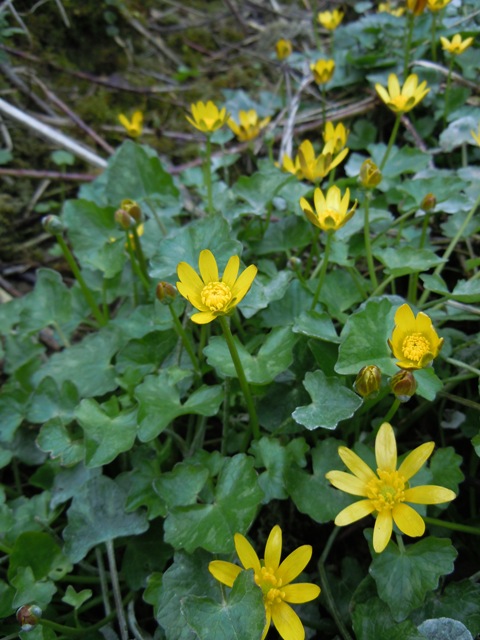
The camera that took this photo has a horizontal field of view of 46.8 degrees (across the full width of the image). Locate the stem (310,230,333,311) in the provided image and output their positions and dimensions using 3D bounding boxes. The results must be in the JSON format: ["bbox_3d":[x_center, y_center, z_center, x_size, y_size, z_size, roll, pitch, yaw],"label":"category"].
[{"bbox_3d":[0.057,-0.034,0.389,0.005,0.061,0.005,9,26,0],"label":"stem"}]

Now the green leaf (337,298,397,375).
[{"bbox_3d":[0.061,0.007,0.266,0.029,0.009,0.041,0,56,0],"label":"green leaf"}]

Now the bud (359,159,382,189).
[{"bbox_3d":[0.066,-0.074,0.280,0.011,0.015,0.011,0,39,0],"label":"bud"}]

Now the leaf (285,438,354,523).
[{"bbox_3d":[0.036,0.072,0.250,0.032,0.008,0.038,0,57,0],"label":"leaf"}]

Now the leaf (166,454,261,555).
[{"bbox_3d":[-0.009,0.063,0.190,0.027,0.011,0.039,35,63,19],"label":"leaf"}]

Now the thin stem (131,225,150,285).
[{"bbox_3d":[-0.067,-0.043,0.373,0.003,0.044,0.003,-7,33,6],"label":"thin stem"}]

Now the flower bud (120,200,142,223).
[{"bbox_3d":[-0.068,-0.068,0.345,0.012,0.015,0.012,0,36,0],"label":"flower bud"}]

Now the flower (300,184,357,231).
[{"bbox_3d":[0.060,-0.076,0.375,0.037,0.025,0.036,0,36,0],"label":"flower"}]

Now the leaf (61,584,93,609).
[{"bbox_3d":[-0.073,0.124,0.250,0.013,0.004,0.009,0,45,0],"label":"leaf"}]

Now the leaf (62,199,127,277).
[{"bbox_3d":[-0.100,-0.058,0.383,0.042,0.011,0.063,0,60,0],"label":"leaf"}]

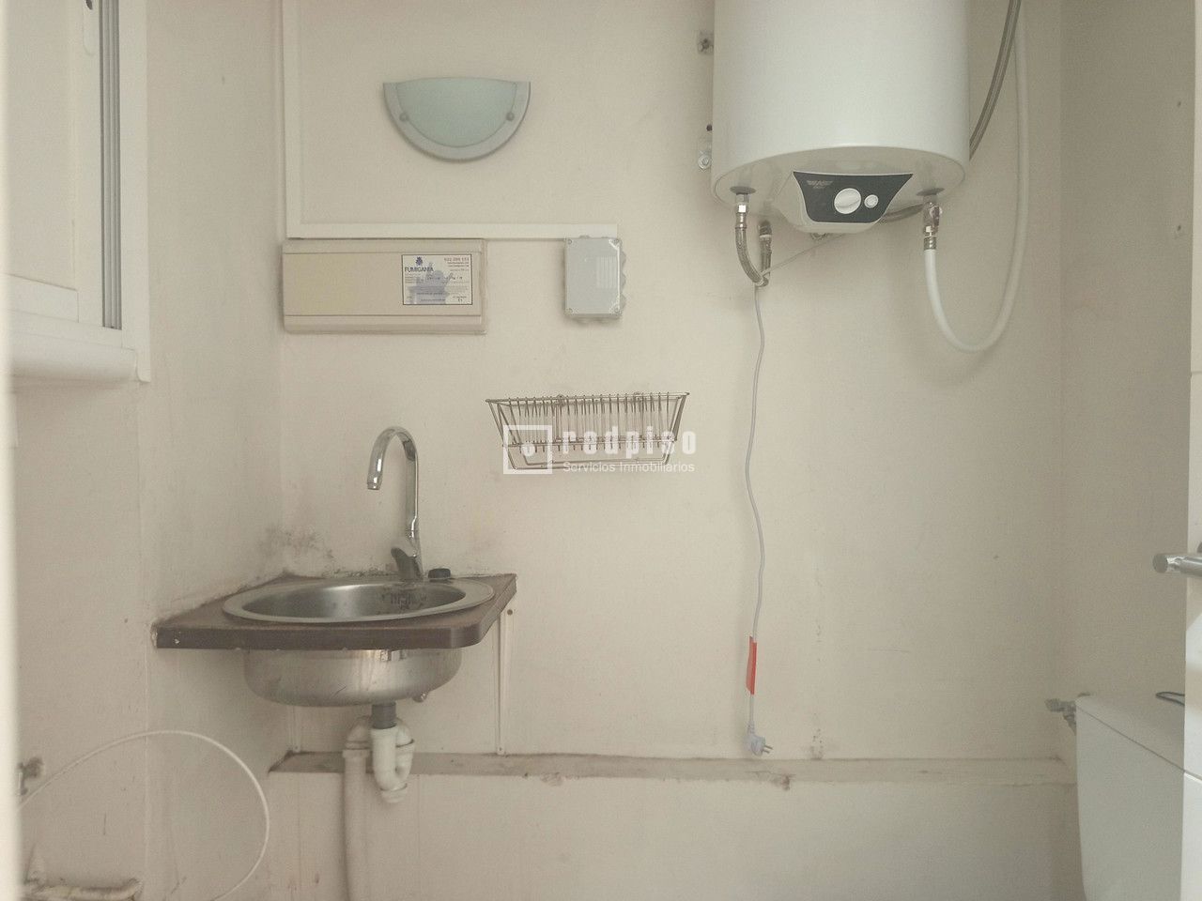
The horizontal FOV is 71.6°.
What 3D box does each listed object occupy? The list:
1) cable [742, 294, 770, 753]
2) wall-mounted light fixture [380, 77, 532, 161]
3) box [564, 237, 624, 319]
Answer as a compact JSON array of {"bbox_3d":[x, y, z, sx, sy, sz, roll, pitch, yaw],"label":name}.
[{"bbox_3d":[0.311,0.138,1.663,0.058,0.942,0.060,0,1,0],"label":"cable"},{"bbox_3d":[-0.290,-0.669,1.687,0.300,0.158,0.083,0,1,0],"label":"wall-mounted light fixture"},{"bbox_3d":[-0.012,-0.352,1.699,0.118,0.160,0.070,0,1,0],"label":"box"}]

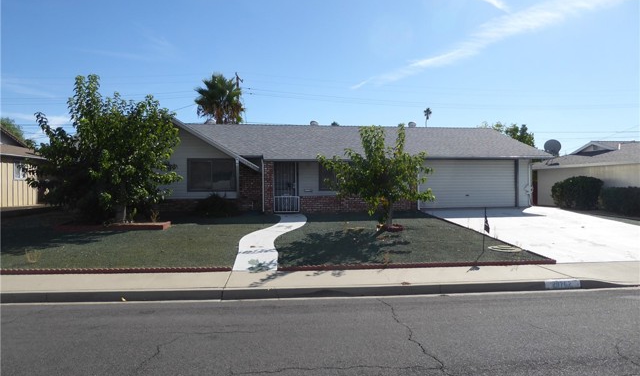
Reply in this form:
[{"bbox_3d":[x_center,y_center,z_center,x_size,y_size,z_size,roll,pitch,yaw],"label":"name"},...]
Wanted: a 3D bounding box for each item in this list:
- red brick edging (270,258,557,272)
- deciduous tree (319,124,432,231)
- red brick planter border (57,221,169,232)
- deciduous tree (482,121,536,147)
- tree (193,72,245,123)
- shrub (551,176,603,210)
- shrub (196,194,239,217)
[{"bbox_3d":[1.730,1.300,7.820,4.850,0.090,0.100,0,0,-6],"label":"red brick edging"},{"bbox_3d":[1.720,-0.320,14.000,3.500,3.200,3.300,0,0,-8],"label":"deciduous tree"},{"bbox_3d":[-6.100,1.150,13.800,3.000,0.140,1.200,0,0,-6],"label":"red brick planter border"},{"bbox_3d":[14.900,-2.100,36.000,5.000,6.200,4.800,0,0,-8],"label":"deciduous tree"},{"bbox_3d":[-7.600,-3.800,35.000,3.800,9.800,3.800,0,0,-8],"label":"tree"},{"bbox_3d":[11.200,0.220,20.200,2.000,1.500,1.800,0,0,-8],"label":"shrub"},{"bbox_3d":[-3.930,0.660,17.700,1.600,0.900,1.300,0,0,-8],"label":"shrub"}]

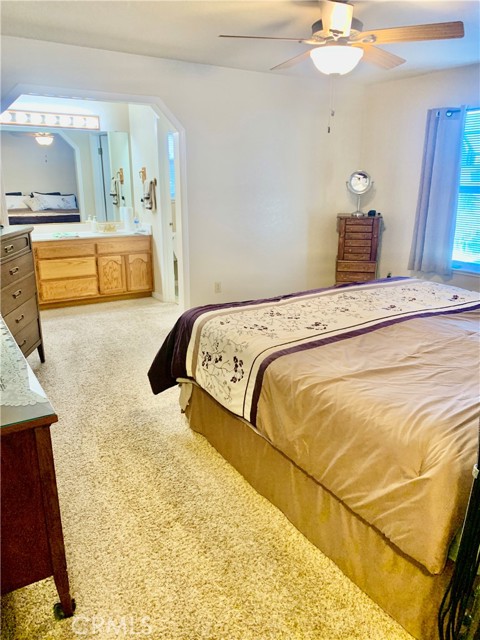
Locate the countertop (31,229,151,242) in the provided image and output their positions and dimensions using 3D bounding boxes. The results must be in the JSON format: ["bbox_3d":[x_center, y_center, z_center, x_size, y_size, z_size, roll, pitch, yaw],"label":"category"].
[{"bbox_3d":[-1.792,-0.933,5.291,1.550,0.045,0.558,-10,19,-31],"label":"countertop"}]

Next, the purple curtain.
[{"bbox_3d":[2.037,-1.288,4.936,0.120,1.649,0.508,-10,19,-31],"label":"purple curtain"}]

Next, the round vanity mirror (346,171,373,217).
[{"bbox_3d":[1.324,-1.400,5.347,0.290,0.485,0.150,2,16,6],"label":"round vanity mirror"}]

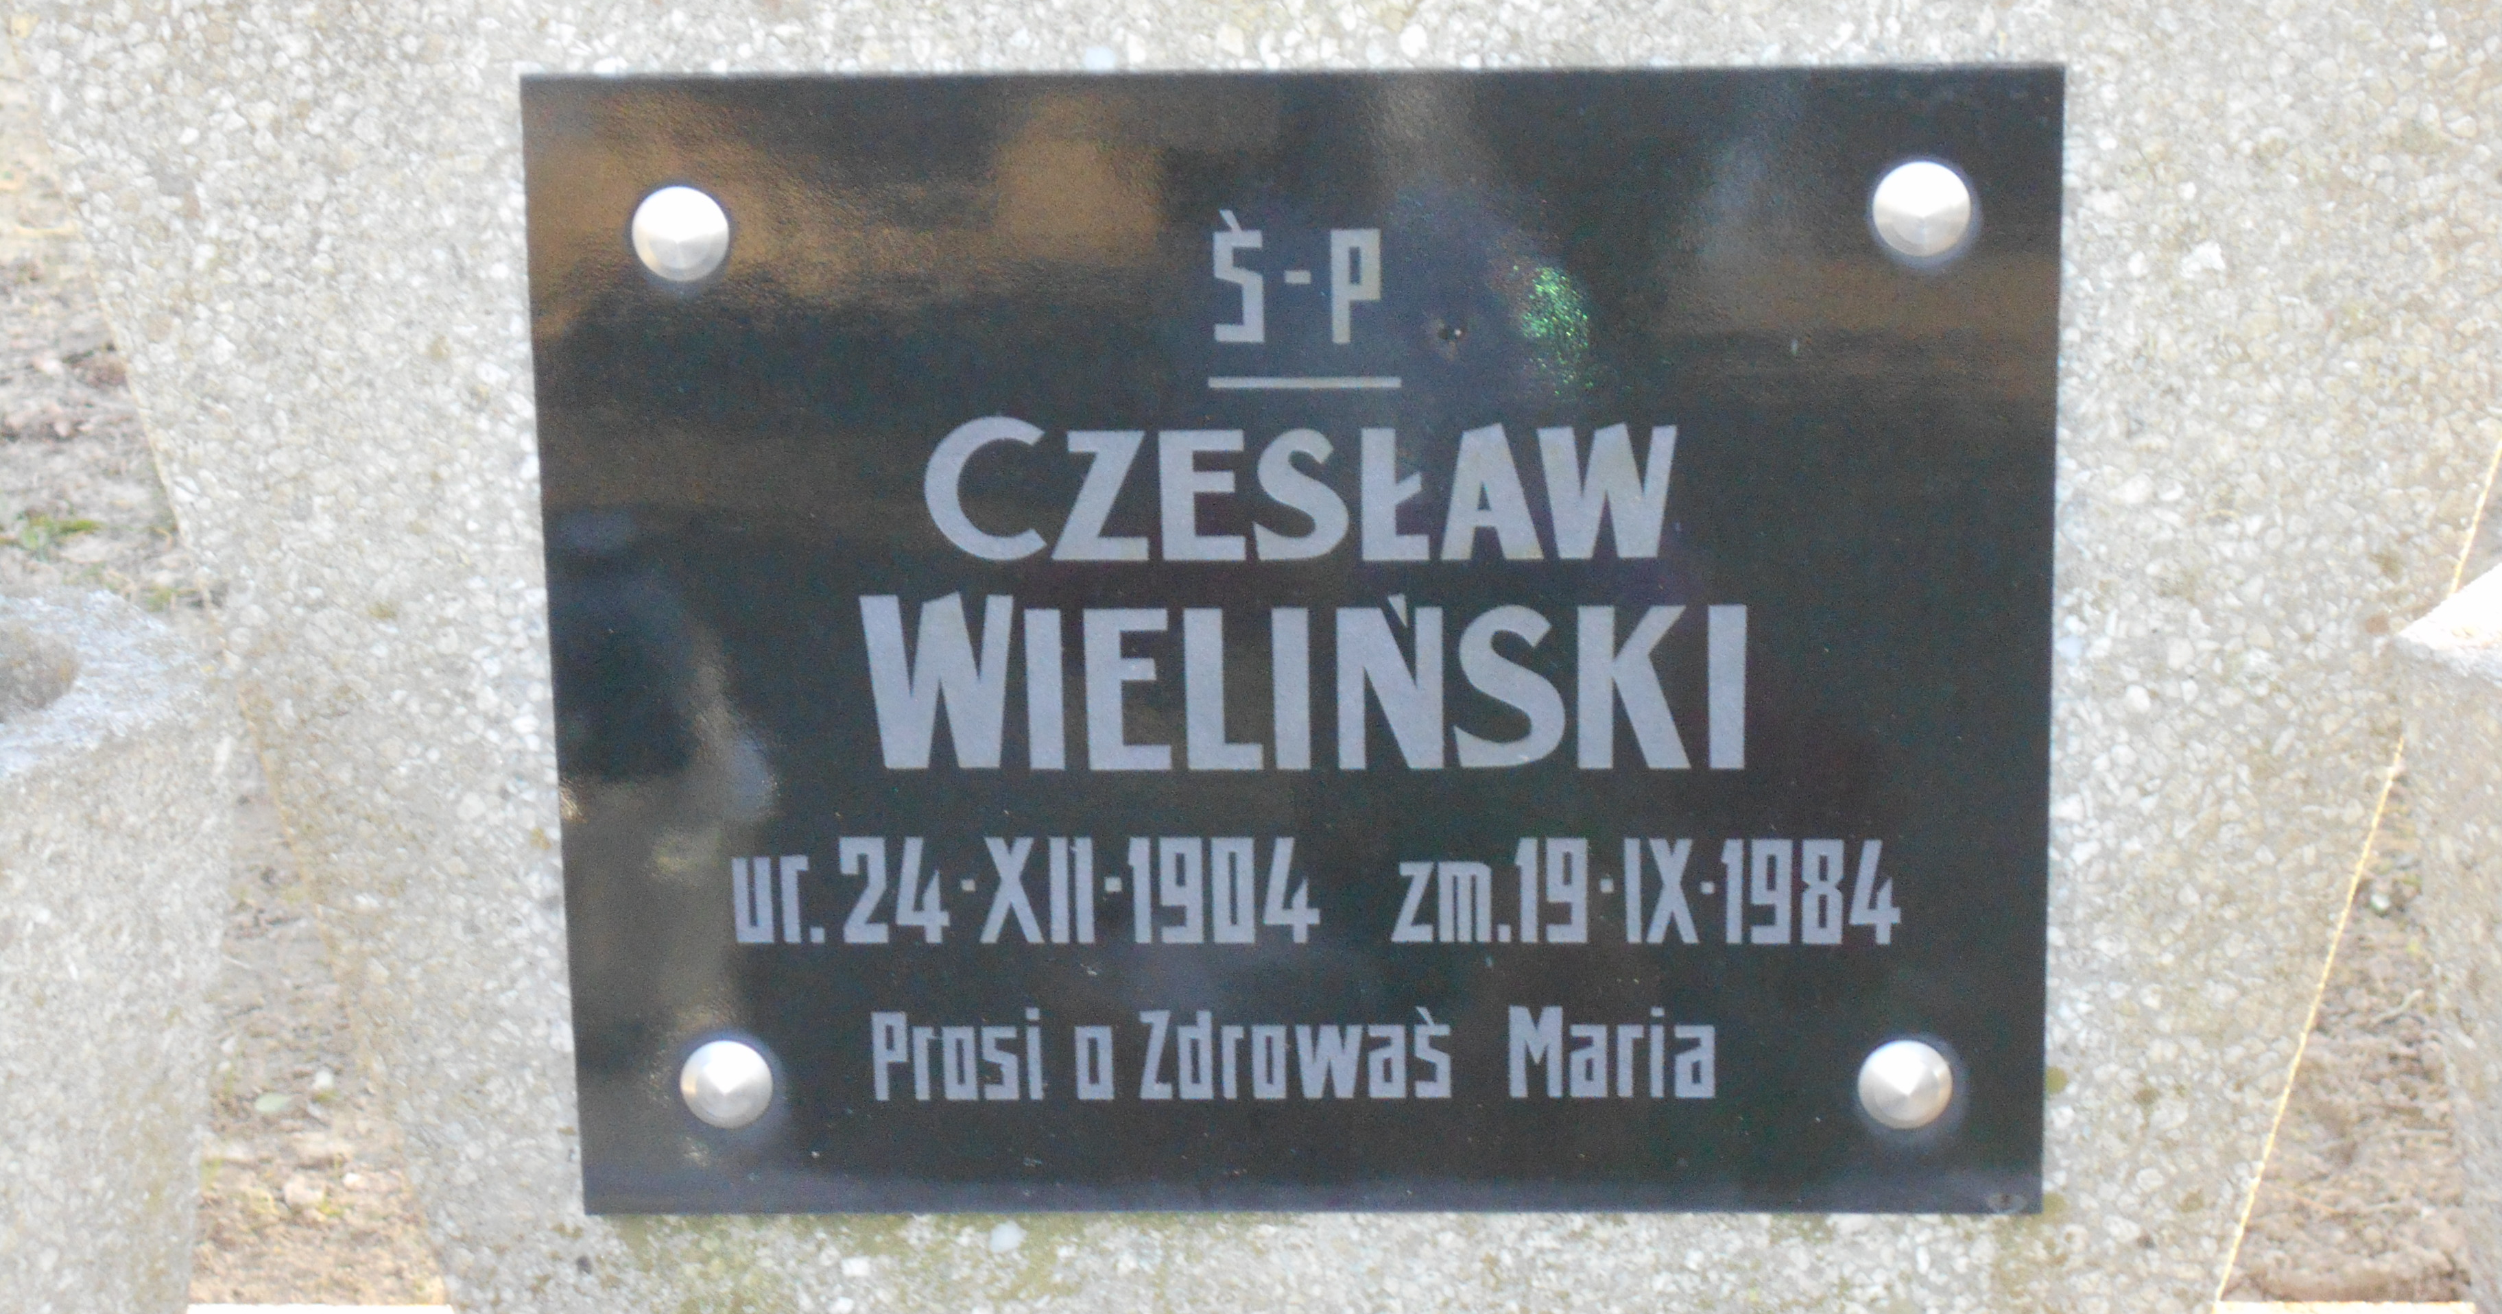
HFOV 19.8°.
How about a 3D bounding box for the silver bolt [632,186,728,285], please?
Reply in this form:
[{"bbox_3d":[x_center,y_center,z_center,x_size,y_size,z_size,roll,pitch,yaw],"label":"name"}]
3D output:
[{"bbox_3d":[-0.157,-0.116,1.962,0.026,0.026,0.009,0,21,3],"label":"silver bolt"}]

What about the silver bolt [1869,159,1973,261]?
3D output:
[{"bbox_3d":[0.182,-0.121,1.945,0.026,0.026,0.009,0,21,3],"label":"silver bolt"}]

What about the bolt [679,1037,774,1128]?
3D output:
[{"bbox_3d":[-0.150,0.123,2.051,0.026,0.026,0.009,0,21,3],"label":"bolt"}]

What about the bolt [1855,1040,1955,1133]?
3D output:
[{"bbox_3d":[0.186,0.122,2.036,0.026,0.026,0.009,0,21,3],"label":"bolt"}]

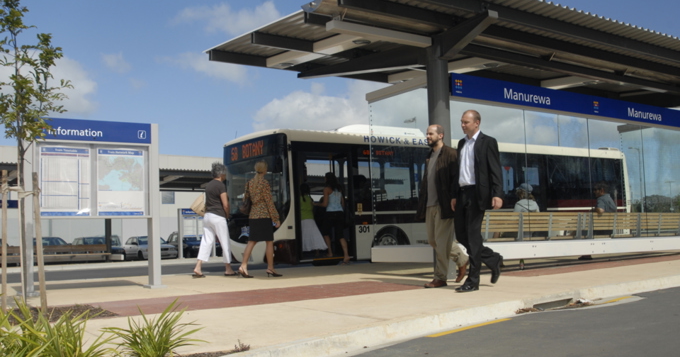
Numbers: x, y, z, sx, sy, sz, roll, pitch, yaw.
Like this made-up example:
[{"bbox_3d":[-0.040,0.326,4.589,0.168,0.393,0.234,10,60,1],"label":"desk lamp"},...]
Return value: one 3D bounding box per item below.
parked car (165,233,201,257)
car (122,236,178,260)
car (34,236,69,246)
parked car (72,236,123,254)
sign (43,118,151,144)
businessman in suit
[{"bbox_3d":[-8.550,3.891,39.008,1.740,1.670,4.300,2,-6,-35],"label":"parked car"},{"bbox_3d":[-10.615,3.957,37.646,1.710,1.410,4.450,2,-6,-35],"label":"car"},{"bbox_3d":[-14.757,3.741,34.800,1.720,1.420,4.500,2,-6,-35],"label":"car"},{"bbox_3d":[-12.830,3.850,36.106,1.710,1.410,4.450,2,-6,-35],"label":"parked car"},{"bbox_3d":[-3.066,-0.591,8.531,1.343,0.250,0.120,1,-6,-30],"label":"sign"},{"bbox_3d":[1.394,0.220,6.824,0.600,1.790,0.520,2,-7,-38],"label":"businessman in suit"}]

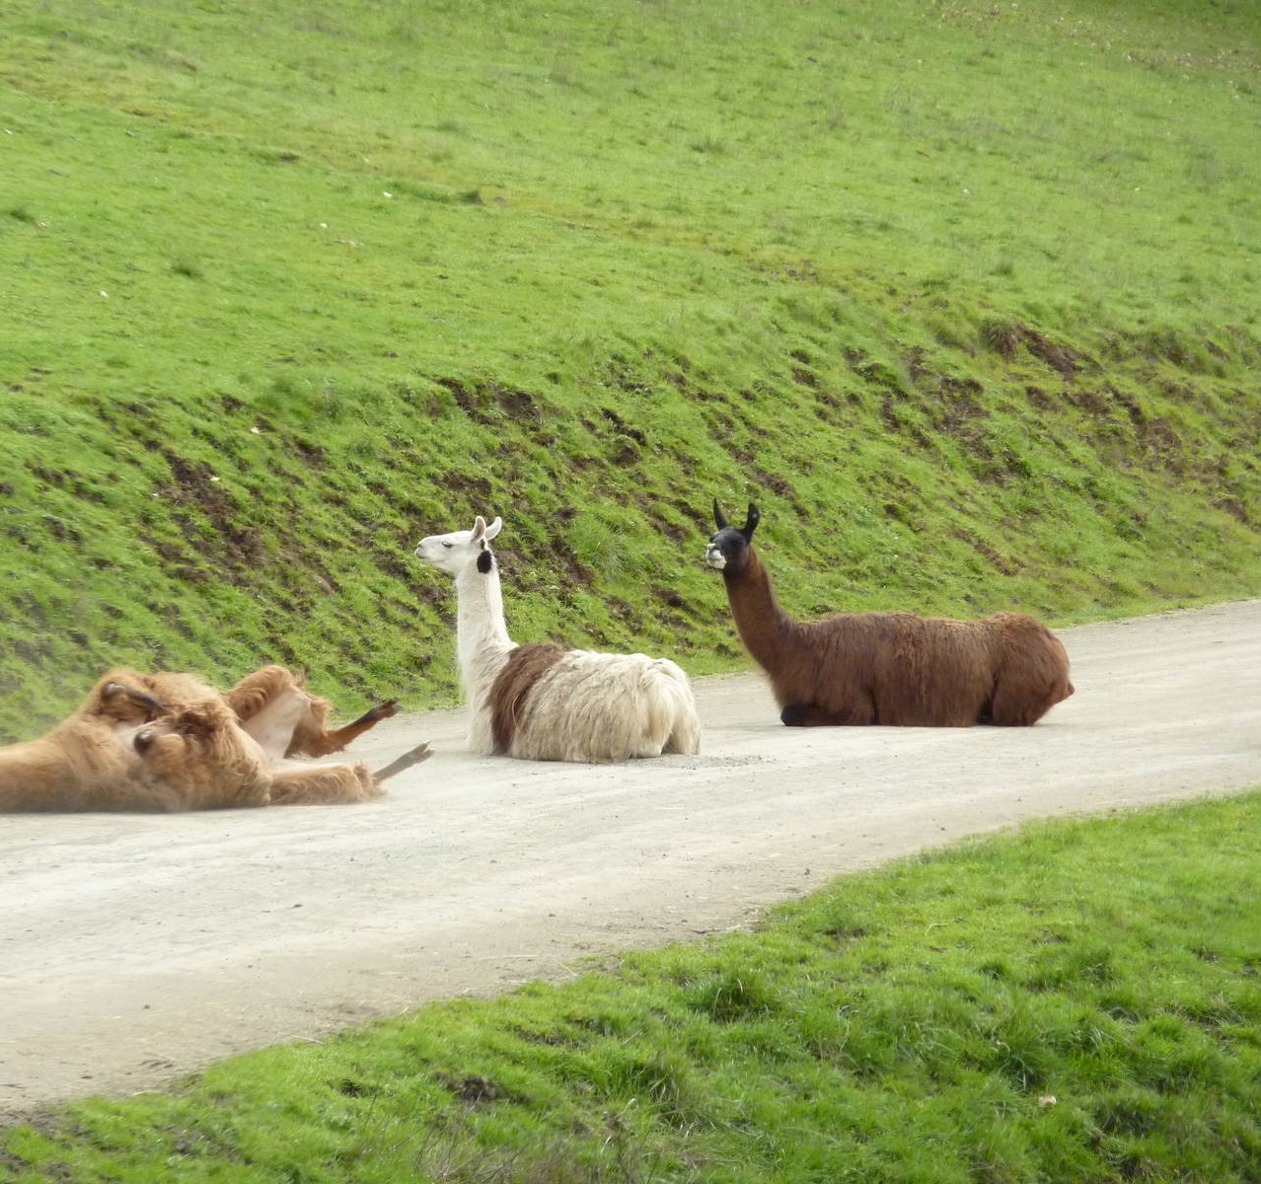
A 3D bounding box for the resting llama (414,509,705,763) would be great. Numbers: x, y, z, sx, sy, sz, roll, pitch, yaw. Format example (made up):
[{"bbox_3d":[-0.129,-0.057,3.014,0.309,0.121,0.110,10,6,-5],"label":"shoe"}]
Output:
[{"bbox_3d":[-0.307,0.198,46.600,1.300,1.000,0.580,5,8,45],"label":"resting llama"}]

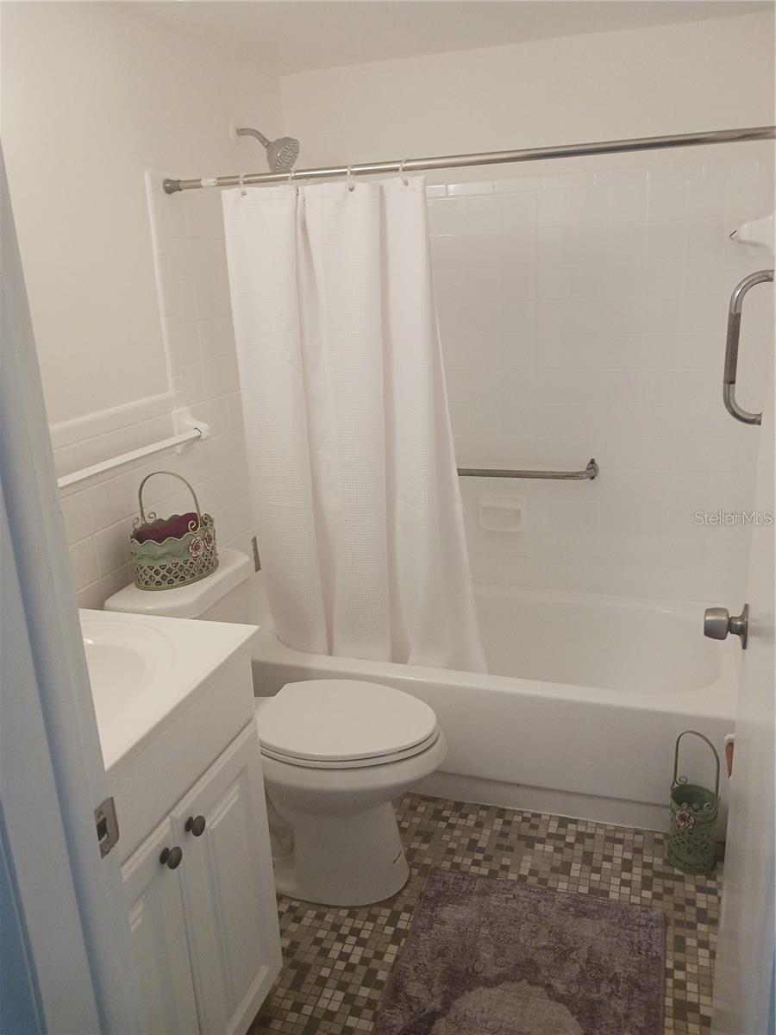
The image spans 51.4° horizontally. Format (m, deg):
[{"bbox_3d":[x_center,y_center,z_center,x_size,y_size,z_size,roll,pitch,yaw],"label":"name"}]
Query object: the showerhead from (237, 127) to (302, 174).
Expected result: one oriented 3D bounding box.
[{"bbox_3d":[-0.354,-1.073,2.371,0.207,0.147,0.101,3,18,18],"label":"showerhead"}]

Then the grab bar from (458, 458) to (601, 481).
[{"bbox_3d":[0.388,-0.164,2.773,0.657,0.071,0.081,3,18,18],"label":"grab bar"}]

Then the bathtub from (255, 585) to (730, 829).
[{"bbox_3d":[0.324,0.540,2.645,1.508,0.388,0.765,3,18,18],"label":"bathtub"}]

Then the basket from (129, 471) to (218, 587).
[{"bbox_3d":[-0.543,0.017,2.038,0.174,0.273,0.228,5,18,23],"label":"basket"}]

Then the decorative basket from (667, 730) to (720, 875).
[{"bbox_3d":[0.782,0.711,2.051,0.119,0.370,0.116,11,22,37],"label":"decorative basket"}]

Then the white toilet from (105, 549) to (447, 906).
[{"bbox_3d":[-0.224,0.527,2.115,0.778,0.768,0.455,3,18,18],"label":"white toilet"}]

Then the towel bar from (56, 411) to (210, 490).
[{"bbox_3d":[-0.610,-0.153,1.944,0.091,0.108,0.708,3,18,18],"label":"towel bar"}]

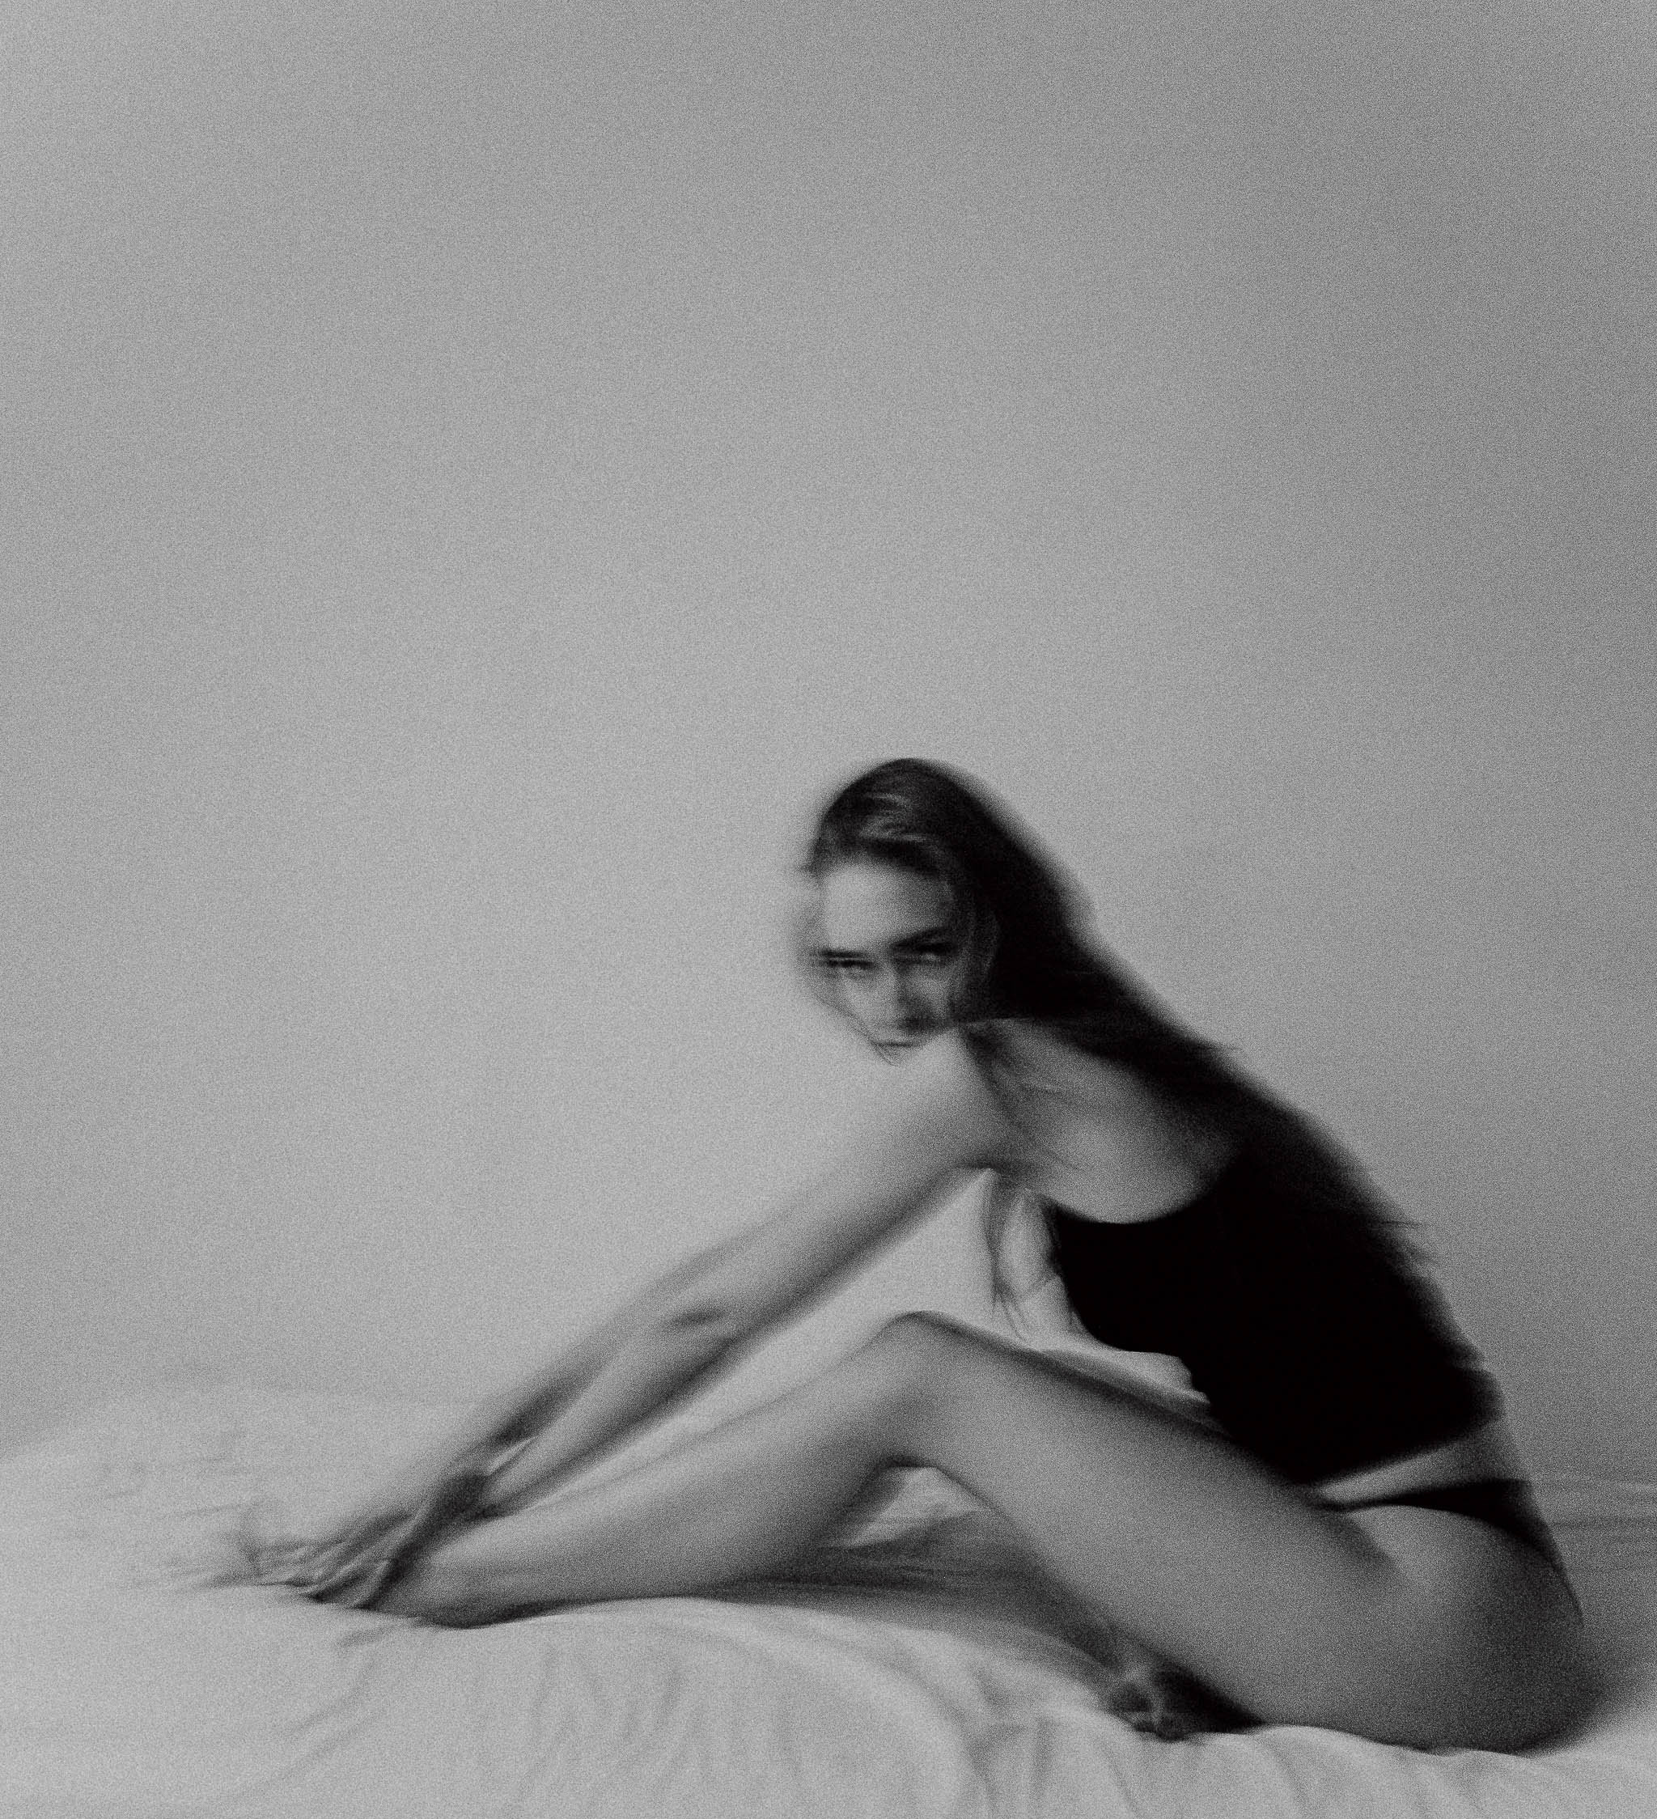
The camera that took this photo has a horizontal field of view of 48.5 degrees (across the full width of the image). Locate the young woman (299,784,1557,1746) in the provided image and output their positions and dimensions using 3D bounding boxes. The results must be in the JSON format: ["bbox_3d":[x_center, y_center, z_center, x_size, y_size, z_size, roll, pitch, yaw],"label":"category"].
[{"bbox_3d":[0.060,0.242,1.610,1.070,0.720,0.500,0,2,12],"label":"young woman"}]

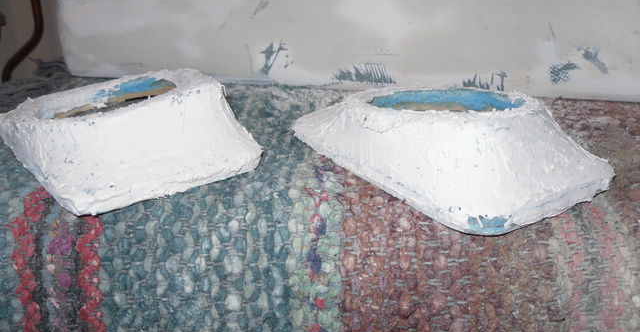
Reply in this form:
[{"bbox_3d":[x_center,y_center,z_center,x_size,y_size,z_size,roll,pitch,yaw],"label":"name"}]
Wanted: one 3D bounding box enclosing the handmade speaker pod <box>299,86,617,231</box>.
[{"bbox_3d":[0.113,-0.045,0.585,0.174,0.070,0.246,-18,31,-32],"label":"handmade speaker pod"}]

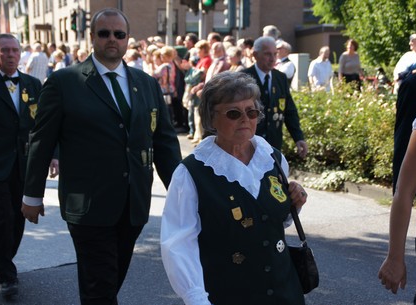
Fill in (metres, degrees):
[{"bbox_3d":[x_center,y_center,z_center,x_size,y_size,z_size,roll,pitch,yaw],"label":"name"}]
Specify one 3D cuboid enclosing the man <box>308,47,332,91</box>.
[{"bbox_3d":[2.034,-1.046,17.388,0.520,1.750,0.380,-6,8,-44],"label":"man"}]

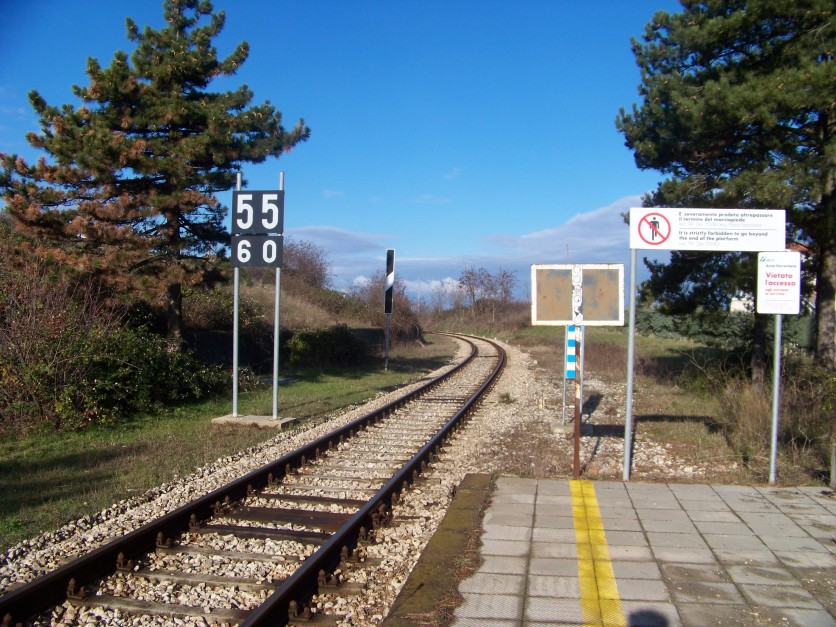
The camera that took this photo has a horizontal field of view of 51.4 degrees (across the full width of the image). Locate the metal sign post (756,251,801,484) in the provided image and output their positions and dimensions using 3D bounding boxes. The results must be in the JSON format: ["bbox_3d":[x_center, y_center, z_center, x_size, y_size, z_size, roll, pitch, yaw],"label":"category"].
[{"bbox_3d":[3.472,0.523,8.420,0.410,2.260,0.080,1,0,9],"label":"metal sign post"}]

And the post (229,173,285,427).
[{"bbox_3d":[-3.022,-0.340,16.400,1.020,4.620,0.120,1,0,8],"label":"post"}]

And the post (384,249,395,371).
[{"bbox_3d":[-1.080,-0.110,32.500,0.290,4.560,0.110,1,0,6],"label":"post"}]

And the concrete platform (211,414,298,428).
[{"bbox_3d":[-3.060,2.030,16.100,1.430,0.130,0.780,1,0,11],"label":"concrete platform"}]

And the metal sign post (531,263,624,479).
[{"bbox_3d":[1.583,0.578,8.620,0.900,2.130,0.090,1,0,8],"label":"metal sign post"}]

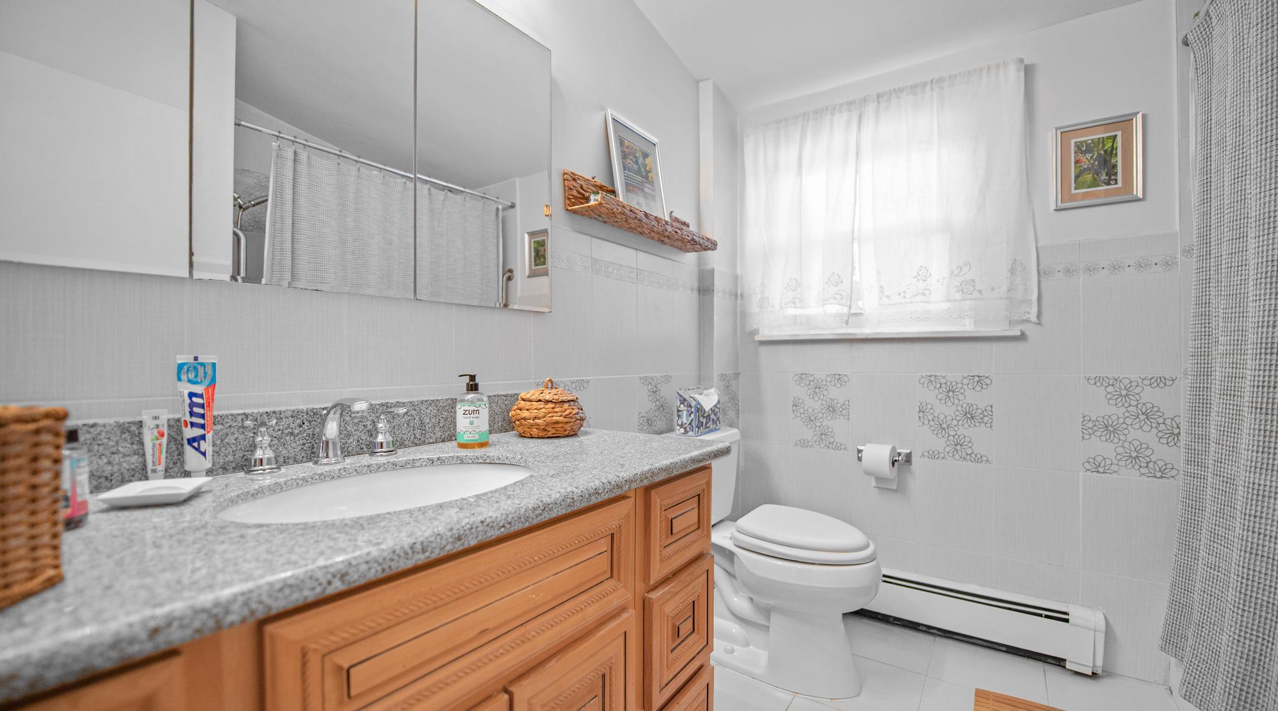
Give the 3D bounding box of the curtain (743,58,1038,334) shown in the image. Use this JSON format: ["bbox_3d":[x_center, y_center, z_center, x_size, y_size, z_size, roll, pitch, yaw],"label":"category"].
[{"bbox_3d":[0.932,-0.553,2.014,1.042,0.966,0.100,0,0,32],"label":"curtain"}]

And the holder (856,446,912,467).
[{"bbox_3d":[0.988,0.416,2.022,0.210,0.062,0.075,-1,-1,35],"label":"holder"}]

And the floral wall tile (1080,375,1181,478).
[{"bbox_3d":[1.630,0.237,1.653,0.244,0.333,0.010,0,0,31],"label":"floral wall tile"}]

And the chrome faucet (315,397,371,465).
[{"bbox_3d":[-0.502,0.130,0.844,0.160,0.118,0.052,-1,-1,34],"label":"chrome faucet"}]

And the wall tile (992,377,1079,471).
[{"bbox_3d":[1.405,0.238,1.759,0.242,0.332,0.010,0,0,32],"label":"wall tile"}]

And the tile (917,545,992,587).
[{"bbox_3d":[1.236,0.927,1.940,0.250,0.341,0.010,-1,-1,32],"label":"tile"}]

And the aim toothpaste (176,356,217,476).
[{"bbox_3d":[-0.677,0.097,0.761,0.034,0.188,0.049,-1,-1,44],"label":"aim toothpaste"}]

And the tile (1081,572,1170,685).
[{"bbox_3d":[1.611,0.903,1.633,0.242,0.332,0.010,0,0,32],"label":"tile"}]

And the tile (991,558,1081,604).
[{"bbox_3d":[1.405,0.903,1.759,0.242,0.332,0.010,0,0,32],"label":"tile"}]

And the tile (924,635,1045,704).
[{"bbox_3d":[1.178,1.060,1.692,0.331,0.010,0.331,-1,-1,34],"label":"tile"}]

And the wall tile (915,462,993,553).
[{"bbox_3d":[1.198,0.571,1.886,0.242,0.332,0.010,0,0,32],"label":"wall tile"}]

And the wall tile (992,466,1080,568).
[{"bbox_3d":[1.409,0.569,1.764,0.245,0.331,0.010,-1,-1,34],"label":"wall tile"}]

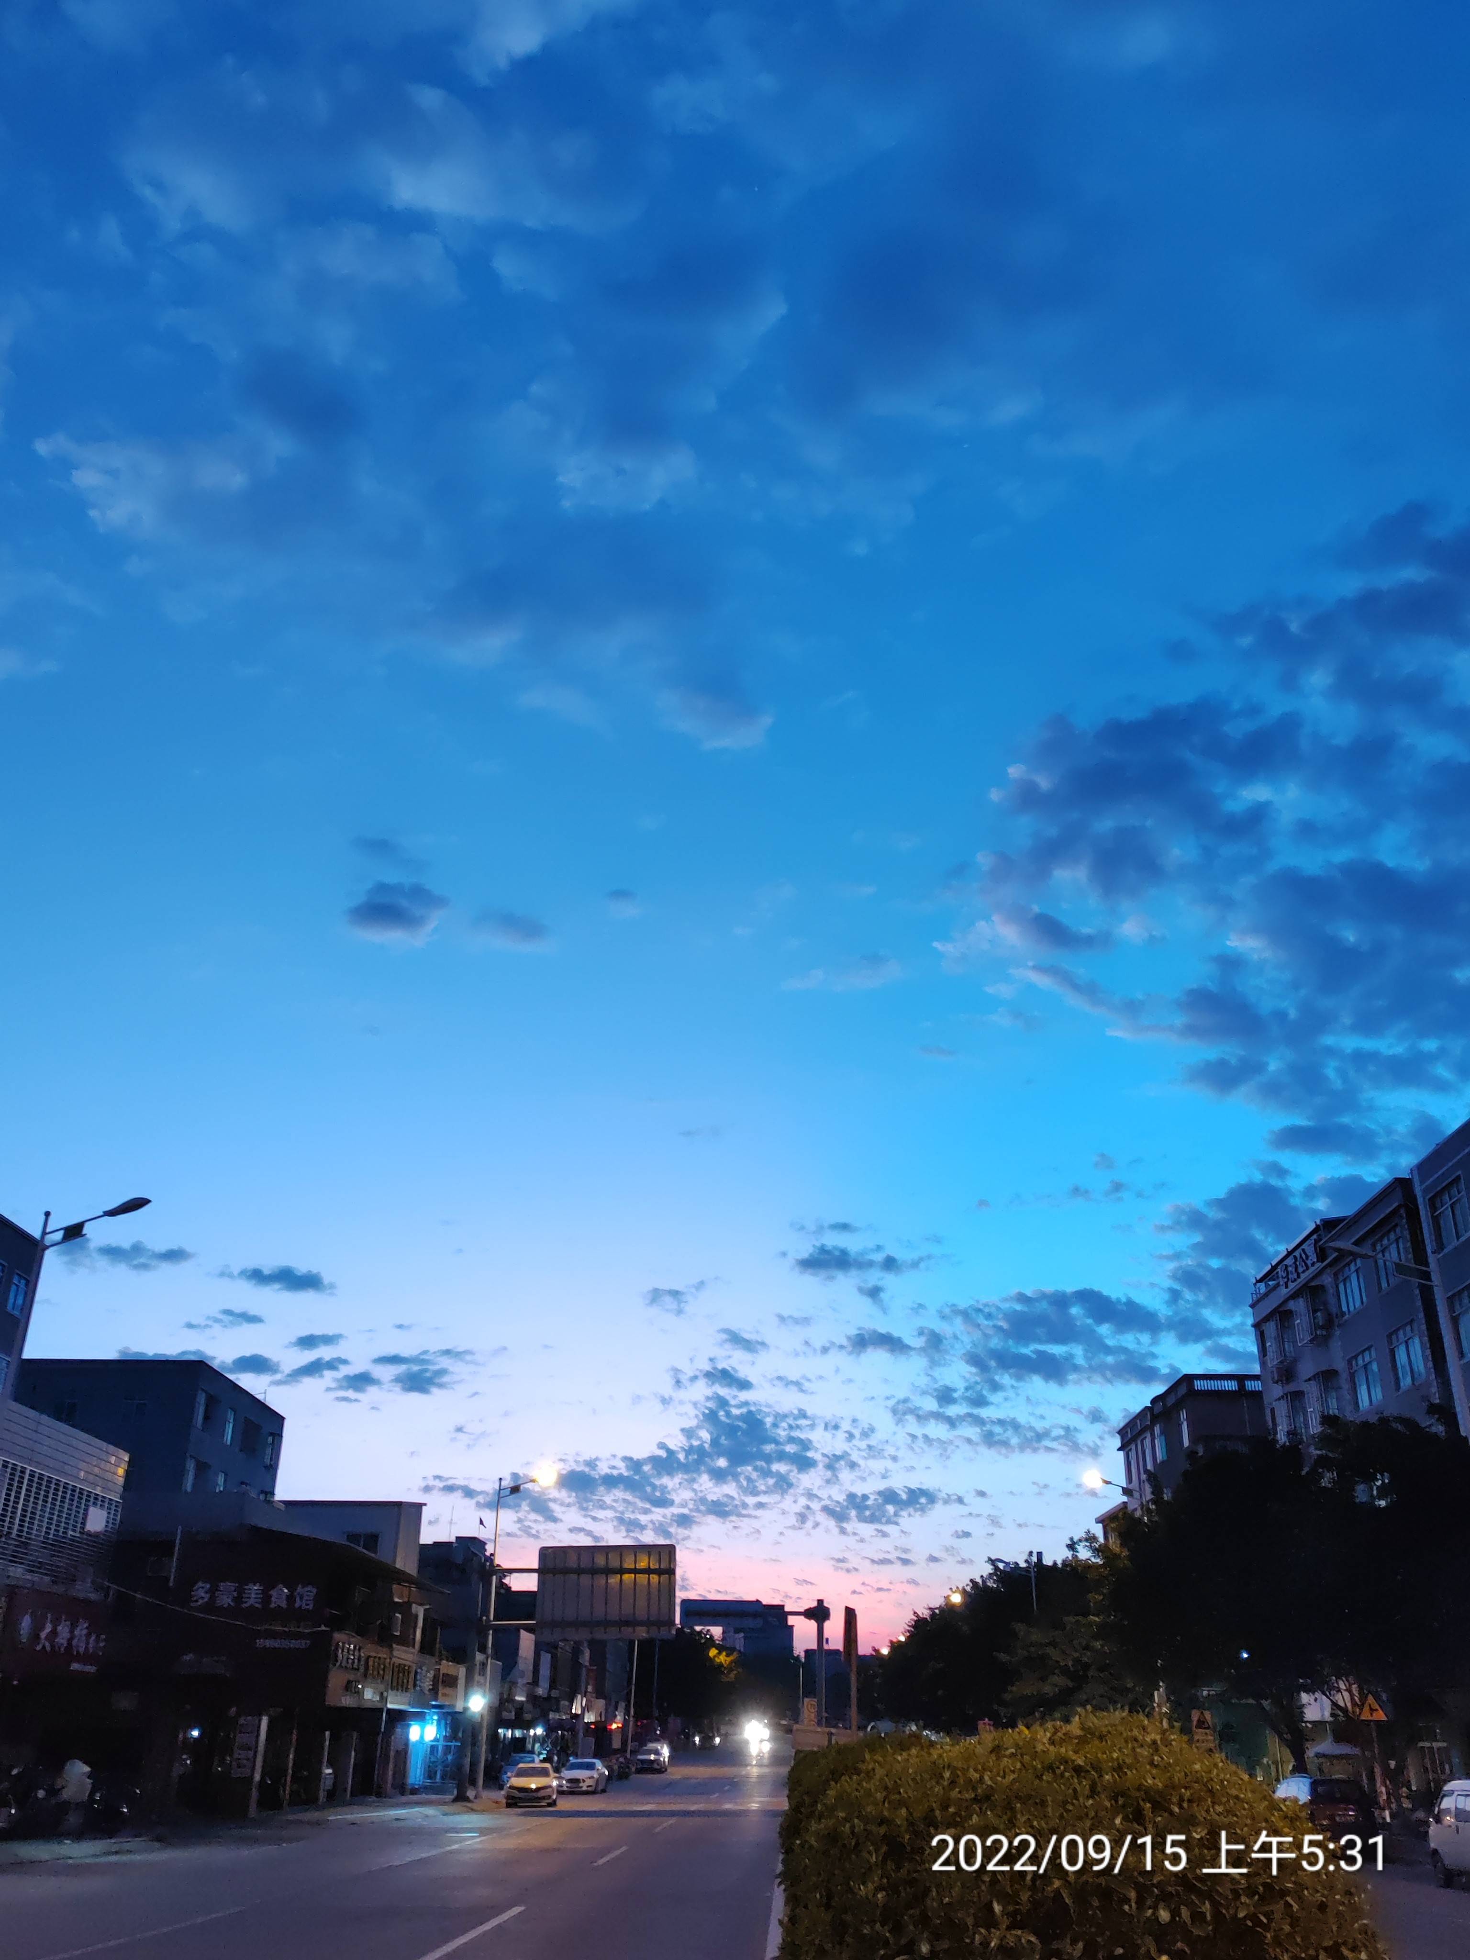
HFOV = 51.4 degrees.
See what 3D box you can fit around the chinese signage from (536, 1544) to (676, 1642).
[{"bbox_3d":[-4.950,23.614,58.837,5.300,3.350,0.200,0,-27,2],"label":"chinese signage"}]

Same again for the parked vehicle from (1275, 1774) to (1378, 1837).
[{"bbox_3d":[18.099,25.592,47.413,1.820,1.520,4.500,0,-27,2],"label":"parked vehicle"}]

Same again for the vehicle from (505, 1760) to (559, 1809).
[{"bbox_3d":[-7.539,30.518,58.055,1.800,1.480,4.600,2,-27,-3],"label":"vehicle"}]

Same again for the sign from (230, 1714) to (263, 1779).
[{"bbox_3d":[-14.437,22.661,45.113,0.600,1.570,0.080,0,-27,2],"label":"sign"}]

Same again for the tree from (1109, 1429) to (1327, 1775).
[{"bbox_3d":[18.781,24.964,58.437,7.800,12.500,7.800,0,-27,2],"label":"tree"}]

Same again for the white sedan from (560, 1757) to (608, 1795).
[{"bbox_3d":[-7.220,38.518,74.066,1.850,1.460,4.800,0,-27,2],"label":"white sedan"}]

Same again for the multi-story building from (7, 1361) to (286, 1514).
[{"bbox_3d":[-31.290,30.174,77.186,10.500,18.500,13.500,0,-27,2],"label":"multi-story building"}]

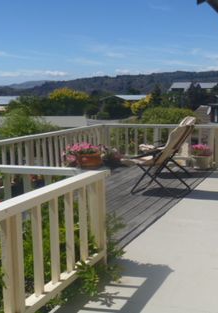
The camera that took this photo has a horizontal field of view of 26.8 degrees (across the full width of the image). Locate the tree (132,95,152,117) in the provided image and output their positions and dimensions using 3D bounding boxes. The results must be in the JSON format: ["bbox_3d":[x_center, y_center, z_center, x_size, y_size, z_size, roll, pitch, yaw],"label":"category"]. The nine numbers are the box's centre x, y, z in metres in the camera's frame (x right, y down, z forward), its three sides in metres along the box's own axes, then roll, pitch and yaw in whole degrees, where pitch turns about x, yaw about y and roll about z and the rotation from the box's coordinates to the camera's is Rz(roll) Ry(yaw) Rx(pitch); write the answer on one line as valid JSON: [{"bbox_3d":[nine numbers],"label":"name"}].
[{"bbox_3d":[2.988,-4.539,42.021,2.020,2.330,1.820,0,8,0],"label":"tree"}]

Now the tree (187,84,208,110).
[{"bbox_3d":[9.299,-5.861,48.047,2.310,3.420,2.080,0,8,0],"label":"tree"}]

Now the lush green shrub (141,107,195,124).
[{"bbox_3d":[2.433,-1.335,19.052,2.250,1.500,2.020,0,8,0],"label":"lush green shrub"}]

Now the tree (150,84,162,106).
[{"bbox_3d":[5.199,-6.200,50.067,1.310,3.370,1.180,0,8,0],"label":"tree"}]

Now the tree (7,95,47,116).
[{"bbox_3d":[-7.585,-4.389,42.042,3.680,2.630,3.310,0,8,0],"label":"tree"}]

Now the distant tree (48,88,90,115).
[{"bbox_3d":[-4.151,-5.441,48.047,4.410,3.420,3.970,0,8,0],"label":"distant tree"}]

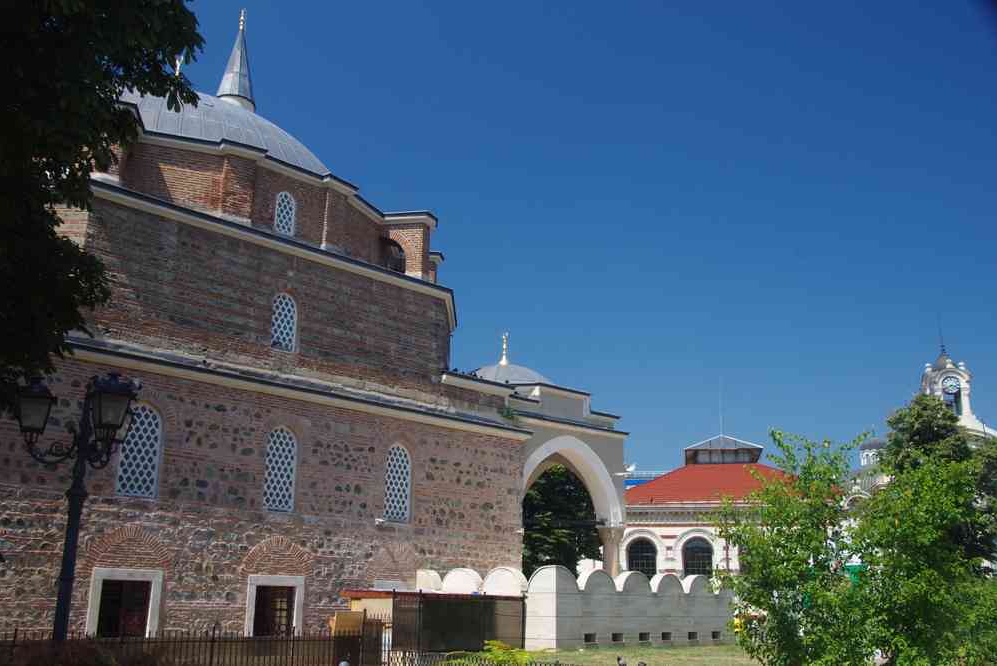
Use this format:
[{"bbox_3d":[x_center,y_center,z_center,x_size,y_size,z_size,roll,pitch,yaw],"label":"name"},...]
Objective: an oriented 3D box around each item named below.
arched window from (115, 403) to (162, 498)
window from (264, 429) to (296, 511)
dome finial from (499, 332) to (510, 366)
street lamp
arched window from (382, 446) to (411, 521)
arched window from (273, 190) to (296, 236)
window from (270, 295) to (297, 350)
[{"bbox_3d":[-9.246,3.017,26.405,1.100,2.390,0.220,16,-22,-43],"label":"arched window"},{"bbox_3d":[-6.212,3.862,29.296,1.060,2.430,0.220,16,-22,-43],"label":"window"},{"bbox_3d":[0.259,0.684,42.170,0.320,1.440,0.320,16,-22,-43],"label":"dome finial"},{"bbox_3d":[-4.553,2.580,10.589,1.300,4.200,1.270,7,-18,-21],"label":"street lamp"},{"bbox_3d":[-3.153,4.702,32.212,1.060,2.390,0.220,16,-22,-43],"label":"arched window"},{"bbox_3d":[-6.669,-3.717,32.039,0.700,1.480,0.220,16,-22,-43],"label":"arched window"},{"bbox_3d":[-6.425,-0.351,30.826,0.850,1.790,0.220,16,-22,-43],"label":"window"}]

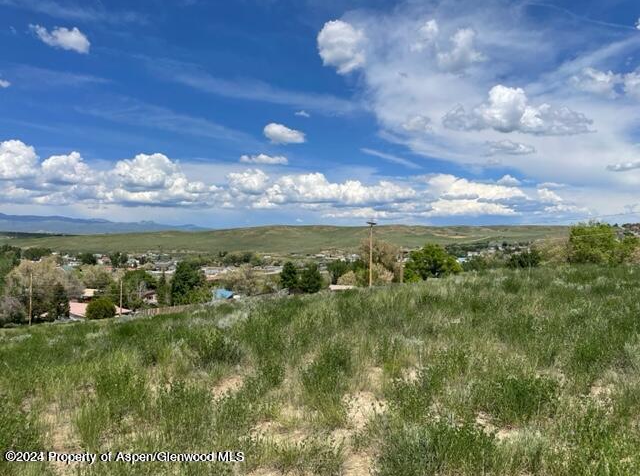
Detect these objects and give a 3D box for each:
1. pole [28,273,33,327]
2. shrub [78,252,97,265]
[{"bbox_3d":[-49.384,10.491,82.000,0.320,9.212,0.320,1,1,0],"label":"pole"},{"bbox_3d":[-125.754,11.088,260.000,9.736,6.491,8.762,1,1,0],"label":"shrub"}]

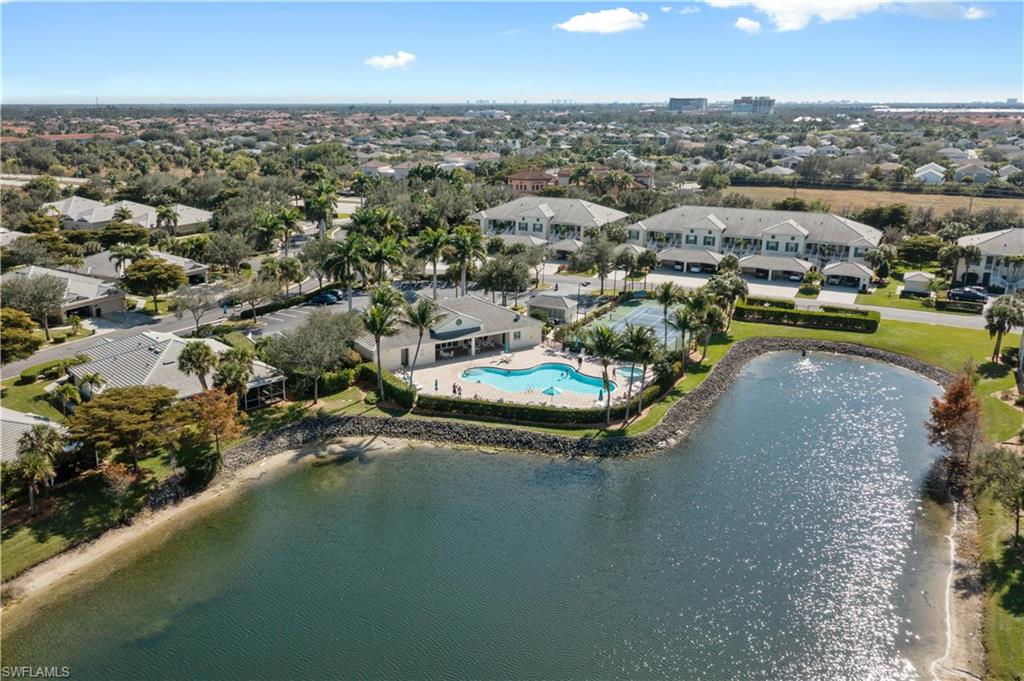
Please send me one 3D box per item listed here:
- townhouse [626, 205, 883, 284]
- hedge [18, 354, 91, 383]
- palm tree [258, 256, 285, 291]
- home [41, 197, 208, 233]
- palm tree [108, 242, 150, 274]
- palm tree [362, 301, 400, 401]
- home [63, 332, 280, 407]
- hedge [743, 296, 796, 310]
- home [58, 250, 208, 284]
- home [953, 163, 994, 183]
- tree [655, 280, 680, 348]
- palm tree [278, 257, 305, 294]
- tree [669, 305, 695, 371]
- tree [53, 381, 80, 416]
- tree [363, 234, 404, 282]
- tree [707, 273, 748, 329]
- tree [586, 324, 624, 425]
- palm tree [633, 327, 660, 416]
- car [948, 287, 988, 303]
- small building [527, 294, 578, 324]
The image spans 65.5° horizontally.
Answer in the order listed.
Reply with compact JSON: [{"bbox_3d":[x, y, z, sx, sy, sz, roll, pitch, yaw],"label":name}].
[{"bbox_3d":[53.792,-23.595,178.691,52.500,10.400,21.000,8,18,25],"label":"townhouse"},{"bbox_3d":[-58.440,3.640,101.950,3.200,1.200,9.000,12,20,34],"label":"hedge"},{"bbox_3d":[-42.992,-11.518,142.403,4.500,6.929,4.400,0,17,0],"label":"palm tree"},{"bbox_3d":[-109.300,-35.149,222.949,53.000,7.000,20.000,8,18,26],"label":"home"},{"bbox_3d":[-68.388,-12.166,142.026,6.500,9.600,6.500,0,17,0],"label":"palm tree"},{"bbox_3d":[-15.113,1.568,92.645,4.600,11.700,4.600,0,17,0],"label":"palm tree"},{"bbox_3d":[-42.566,2.457,96.734,18.300,6.300,29.500,-15,22,-41],"label":"home"},{"bbox_3d":[44.500,-6.371,136.466,8.200,1.250,1.400,7,18,21],"label":"hedge"},{"bbox_3d":[-73.518,-13.998,154.907,26.000,5.700,14.800,7,18,21],"label":"home"},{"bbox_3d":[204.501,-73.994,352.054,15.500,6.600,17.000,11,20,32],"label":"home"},{"bbox_3d":[20.837,-2.587,107.229,3.500,10.700,3.500,0,17,0],"label":"tree"},{"bbox_3d":[-38.940,-11.210,140.790,4.600,7.390,4.600,0,17,0],"label":"palm tree"},{"bbox_3d":[22.032,-0.060,102.761,3.800,9.000,3.800,0,17,0],"label":"tree"},{"bbox_3d":[-48.660,6.560,87.230,3.100,4.040,3.100,0,17,0],"label":"tree"},{"bbox_3d":[-24.171,-14.963,149.975,7.000,10.000,6.600,0,17,0],"label":"tree"},{"bbox_3d":[32.568,-5.725,120.380,6.000,9.200,5.600,0,17,0],"label":"tree"},{"bbox_3d":[9.880,3.680,84.430,4.100,11.160,4.100,0,17,0],"label":"tree"},{"bbox_3d":[14.520,3.550,87.100,3.400,9.880,3.400,0,17,0],"label":"palm tree"},{"bbox_3d":[79.943,-7.955,139.350,5.500,1.850,1.980,9,19,27],"label":"car"},{"bbox_3d":[6.500,-5.404,128.406,7.600,4.000,4.700,9,19,26],"label":"small building"}]

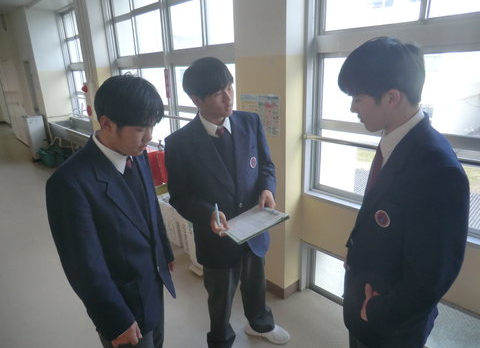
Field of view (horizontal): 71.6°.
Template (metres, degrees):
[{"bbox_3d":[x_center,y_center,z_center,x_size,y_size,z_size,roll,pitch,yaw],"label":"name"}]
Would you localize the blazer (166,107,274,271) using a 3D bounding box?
[{"bbox_3d":[-0.088,0.068,1.698,0.540,0.730,0.380,-11,20,-27],"label":"blazer"}]

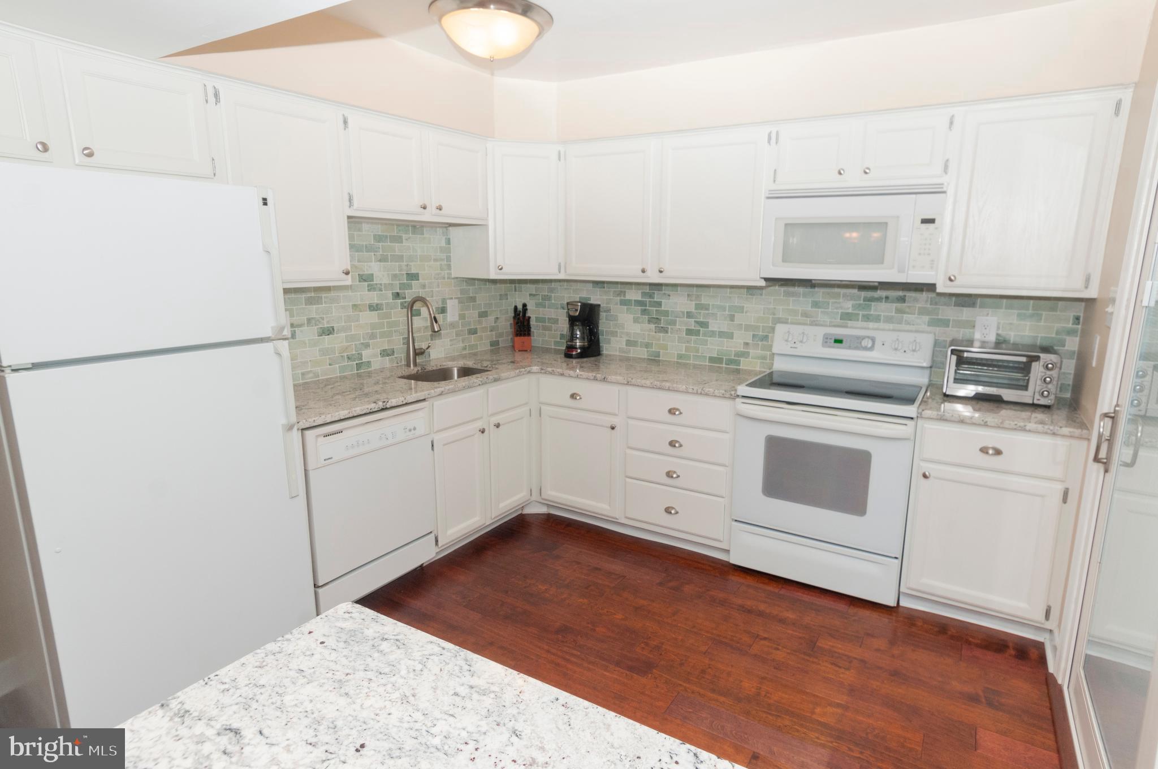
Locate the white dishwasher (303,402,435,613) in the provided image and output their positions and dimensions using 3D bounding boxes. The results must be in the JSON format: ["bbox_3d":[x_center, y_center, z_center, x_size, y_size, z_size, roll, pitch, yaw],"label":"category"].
[{"bbox_3d":[-1.134,0.512,2.724,0.619,0.875,0.619,9,15,34],"label":"white dishwasher"}]

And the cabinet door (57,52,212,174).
[{"bbox_3d":[-1.474,-0.898,1.963,0.025,0.335,0.409,9,15,34],"label":"cabinet door"}]

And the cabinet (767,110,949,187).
[{"bbox_3d":[1.325,-1.093,2.758,0.746,0.289,0.325,7,14,29],"label":"cabinet"}]

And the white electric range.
[{"bbox_3d":[1.244,0.335,2.886,0.757,1.160,0.655,7,13,30],"label":"white electric range"}]

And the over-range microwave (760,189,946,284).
[{"bbox_3d":[1.308,-0.710,2.784,0.756,0.410,0.400,7,13,30],"label":"over-range microwave"}]

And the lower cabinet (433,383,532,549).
[{"bbox_3d":[-0.741,0.353,3.257,0.610,0.800,0.830,7,13,30],"label":"lower cabinet"}]

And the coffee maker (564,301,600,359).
[{"bbox_3d":[0.019,-0.342,3.659,0.152,0.325,0.218,10,16,37],"label":"coffee maker"}]

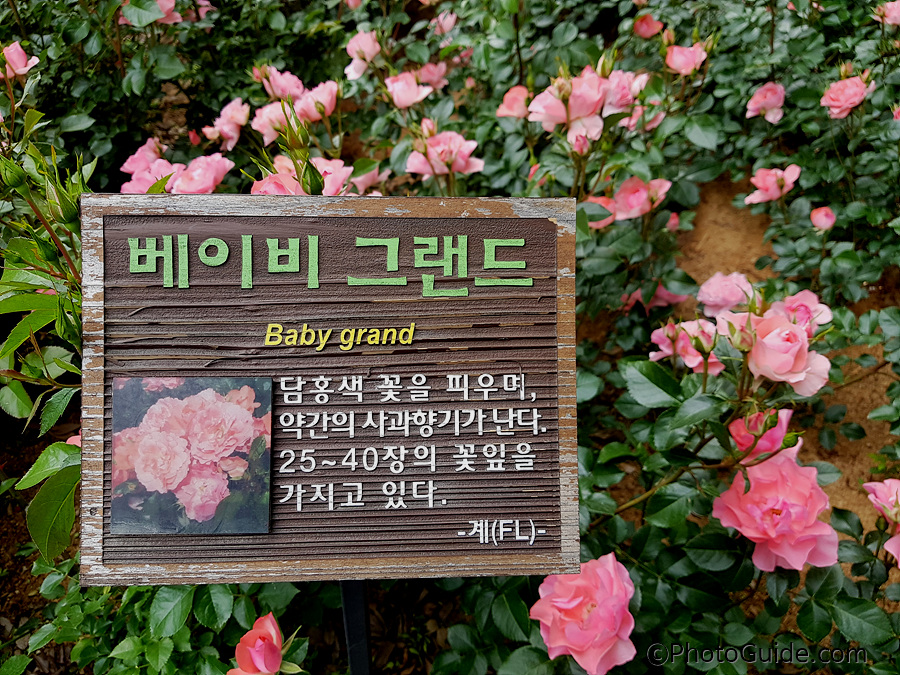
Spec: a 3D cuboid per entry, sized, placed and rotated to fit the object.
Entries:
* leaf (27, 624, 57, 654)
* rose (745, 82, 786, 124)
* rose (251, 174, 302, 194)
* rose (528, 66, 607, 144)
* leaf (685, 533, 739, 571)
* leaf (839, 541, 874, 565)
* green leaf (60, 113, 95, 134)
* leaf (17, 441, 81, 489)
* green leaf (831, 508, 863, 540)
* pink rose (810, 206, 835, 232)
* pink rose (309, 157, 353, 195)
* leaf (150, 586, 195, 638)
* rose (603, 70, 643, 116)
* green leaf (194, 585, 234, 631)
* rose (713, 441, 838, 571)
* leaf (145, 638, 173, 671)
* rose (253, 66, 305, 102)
[{"bbox_3d":[-0.446,0.331,0.740,0.021,0.010,0.036,32,48,7],"label":"leaf"},{"bbox_3d":[0.457,-0.339,0.980,0.055,0.050,0.053,19,58,18],"label":"rose"},{"bbox_3d":[-0.152,-0.129,0.600,0.050,0.038,0.050,-9,55,-12],"label":"rose"},{"bbox_3d":[0.142,-0.281,0.820,0.092,0.082,0.088,2,37,0],"label":"rose"},{"bbox_3d":[0.201,0.165,0.520,0.039,0.012,0.031,0,56,11],"label":"leaf"},{"bbox_3d":[0.414,0.220,0.690,0.038,0.011,0.025,0,45,0],"label":"leaf"},{"bbox_3d":[-0.569,-0.328,1.030,0.054,0.013,0.034,0,41,0],"label":"green leaf"},{"bbox_3d":[-0.313,0.100,0.530,0.062,0.014,0.036,-38,41,-24],"label":"leaf"},{"bbox_3d":[0.400,0.188,0.680,0.026,0.010,0.038,-27,52,-3],"label":"green leaf"},{"bbox_3d":[0.512,-0.164,0.930,0.033,0.035,0.033,4,32,7],"label":"pink rose"},{"bbox_3d":[-0.146,-0.193,0.820,0.058,0.055,0.055,0,32,0],"label":"pink rose"},{"bbox_3d":[-0.245,0.242,0.600,0.036,0.010,0.049,32,53,7],"label":"leaf"},{"bbox_3d":[0.212,-0.300,0.830,0.052,0.058,0.050,-6,32,-10],"label":"rose"},{"bbox_3d":[-0.212,0.242,0.610,0.036,0.010,0.049,-10,59,-21],"label":"green leaf"},{"bbox_3d":[0.275,0.142,0.570,0.098,0.098,0.060,4,-5,6],"label":"rose"},{"bbox_3d":[-0.294,0.320,0.680,0.025,0.010,0.028,-9,56,-22],"label":"leaf"},{"bbox_3d":[-0.208,-0.307,0.820,0.058,0.042,0.050,-8,56,-11],"label":"rose"}]

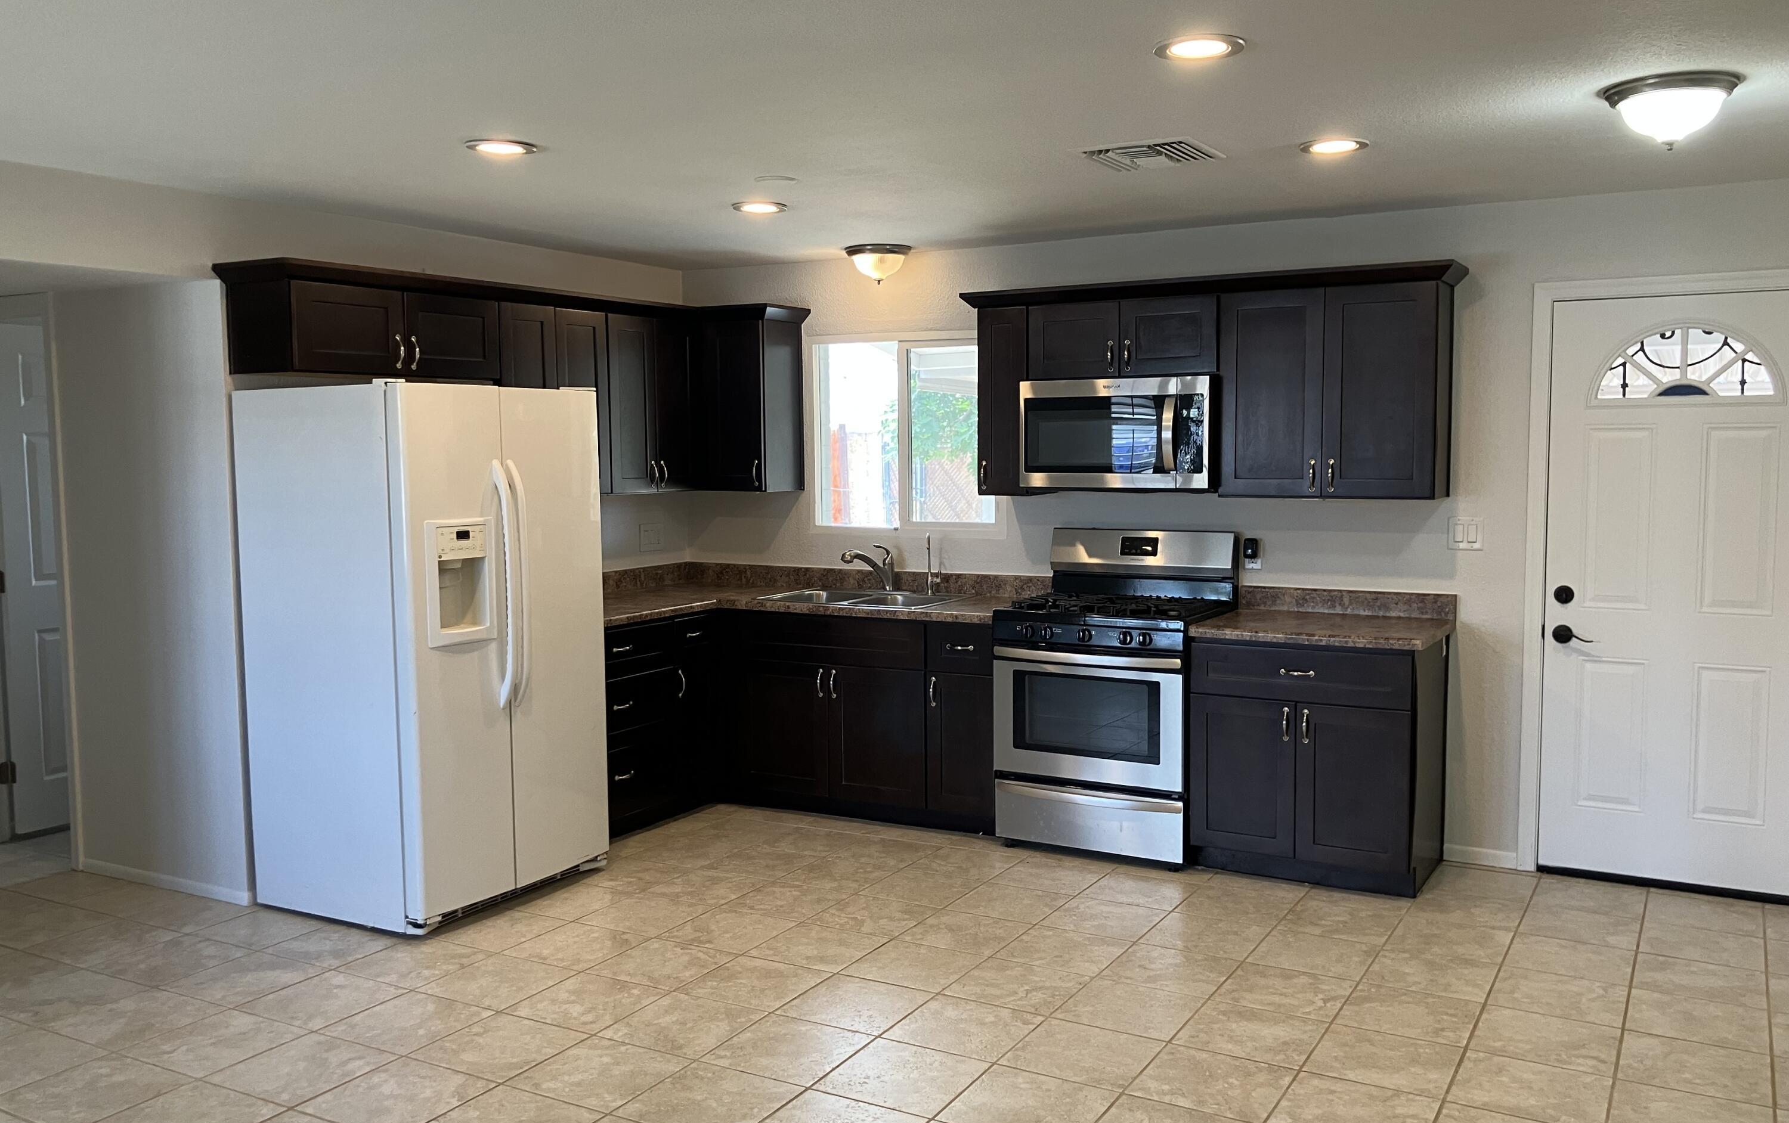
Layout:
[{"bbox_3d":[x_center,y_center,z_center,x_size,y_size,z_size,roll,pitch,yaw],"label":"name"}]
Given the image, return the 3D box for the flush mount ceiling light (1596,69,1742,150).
[{"bbox_3d":[1.834,-1.049,3.427,0.311,0.151,0.311,2,5,30],"label":"flush mount ceiling light"}]

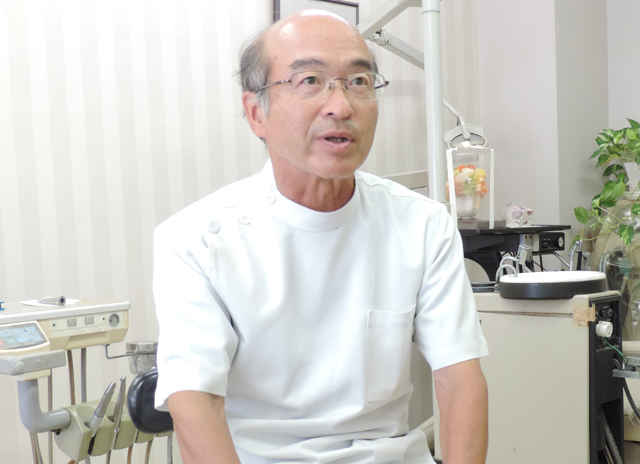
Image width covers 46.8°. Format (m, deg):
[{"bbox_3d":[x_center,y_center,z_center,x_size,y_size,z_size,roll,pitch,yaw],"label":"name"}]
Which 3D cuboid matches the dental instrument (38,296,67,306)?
[{"bbox_3d":[-0.612,0.160,1.700,0.080,0.020,0.020,0,4,29],"label":"dental instrument"}]

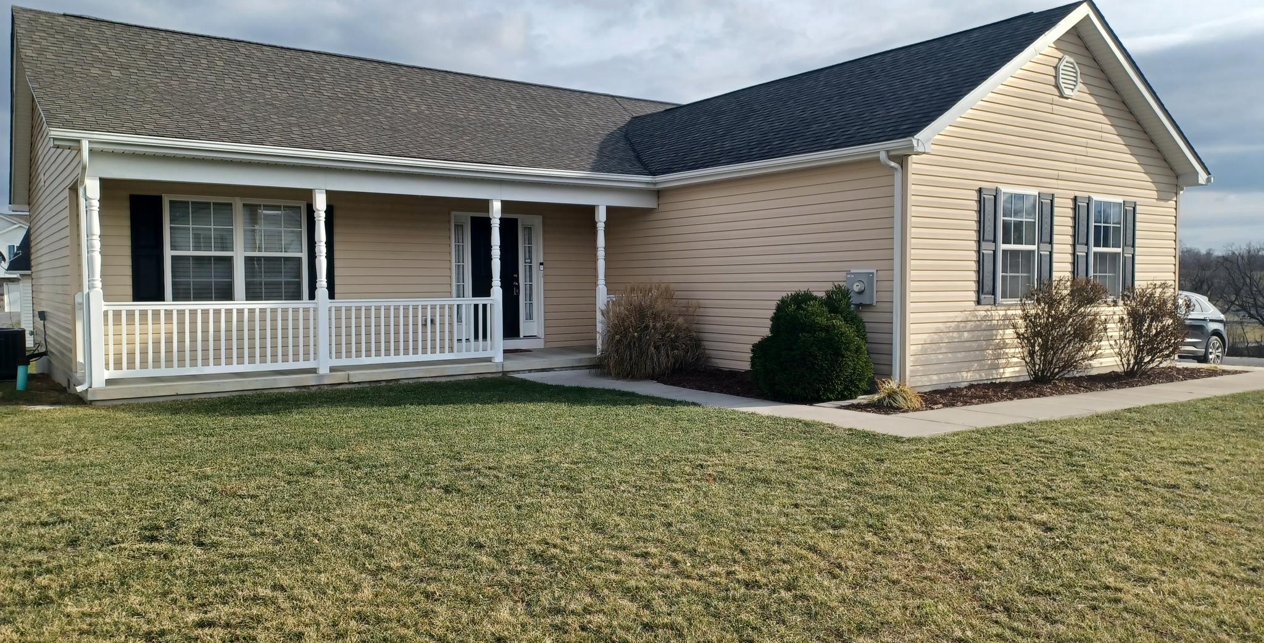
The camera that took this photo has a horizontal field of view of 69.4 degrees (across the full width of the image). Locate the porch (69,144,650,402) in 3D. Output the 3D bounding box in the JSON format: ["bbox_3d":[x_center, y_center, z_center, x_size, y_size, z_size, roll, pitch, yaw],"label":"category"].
[{"bbox_3d":[-3.318,-0.647,13.150,8.028,2.799,1.806,-2,3,-36],"label":"porch"}]

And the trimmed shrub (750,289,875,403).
[{"bbox_3d":[2.190,0.272,11.093,1.455,1.274,1.455,0,2,0],"label":"trimmed shrub"}]

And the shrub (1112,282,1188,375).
[{"bbox_3d":[7.603,0.075,13.398,1.097,1.264,1.097,-2,3,-36],"label":"shrub"}]

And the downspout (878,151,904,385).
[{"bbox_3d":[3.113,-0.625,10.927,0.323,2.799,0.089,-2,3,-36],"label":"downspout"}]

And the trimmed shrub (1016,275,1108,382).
[{"bbox_3d":[5.654,0.106,12.028,1.212,1.343,1.212,-2,3,-36],"label":"trimmed shrub"}]

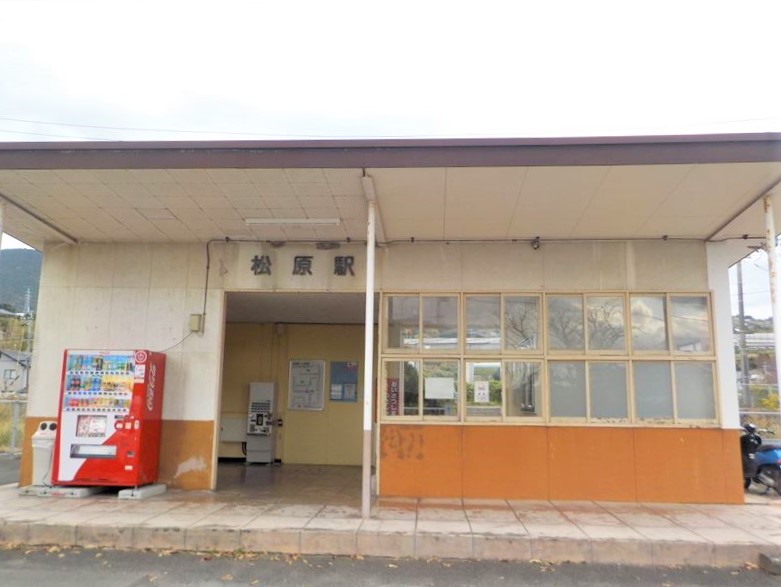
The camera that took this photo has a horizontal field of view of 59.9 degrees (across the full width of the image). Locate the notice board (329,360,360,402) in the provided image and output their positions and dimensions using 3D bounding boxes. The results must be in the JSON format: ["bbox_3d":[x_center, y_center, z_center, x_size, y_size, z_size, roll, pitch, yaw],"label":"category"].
[{"bbox_3d":[-0.966,1.844,14.161,0.563,0.824,0.040,0,-9,4],"label":"notice board"}]

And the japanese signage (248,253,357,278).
[{"bbox_3d":[-1.299,-0.407,10.062,1.555,0.290,0.050,0,-9,4],"label":"japanese signage"}]

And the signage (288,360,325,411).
[{"bbox_3d":[-1.749,1.922,14.199,0.725,1.004,0.040,0,-9,4],"label":"signage"}]

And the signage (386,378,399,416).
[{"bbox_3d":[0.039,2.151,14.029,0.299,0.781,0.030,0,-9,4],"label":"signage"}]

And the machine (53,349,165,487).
[{"bbox_3d":[-3.877,1.731,9.448,1.165,1.810,0.670,0,-9,4],"label":"machine"}]

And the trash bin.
[{"bbox_3d":[-4.687,2.204,9.376,0.360,0.840,0.380,0,-9,4],"label":"trash bin"}]

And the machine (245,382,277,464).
[{"bbox_3d":[-2.606,2.663,13.877,0.502,1.635,0.420,0,-9,4],"label":"machine"}]

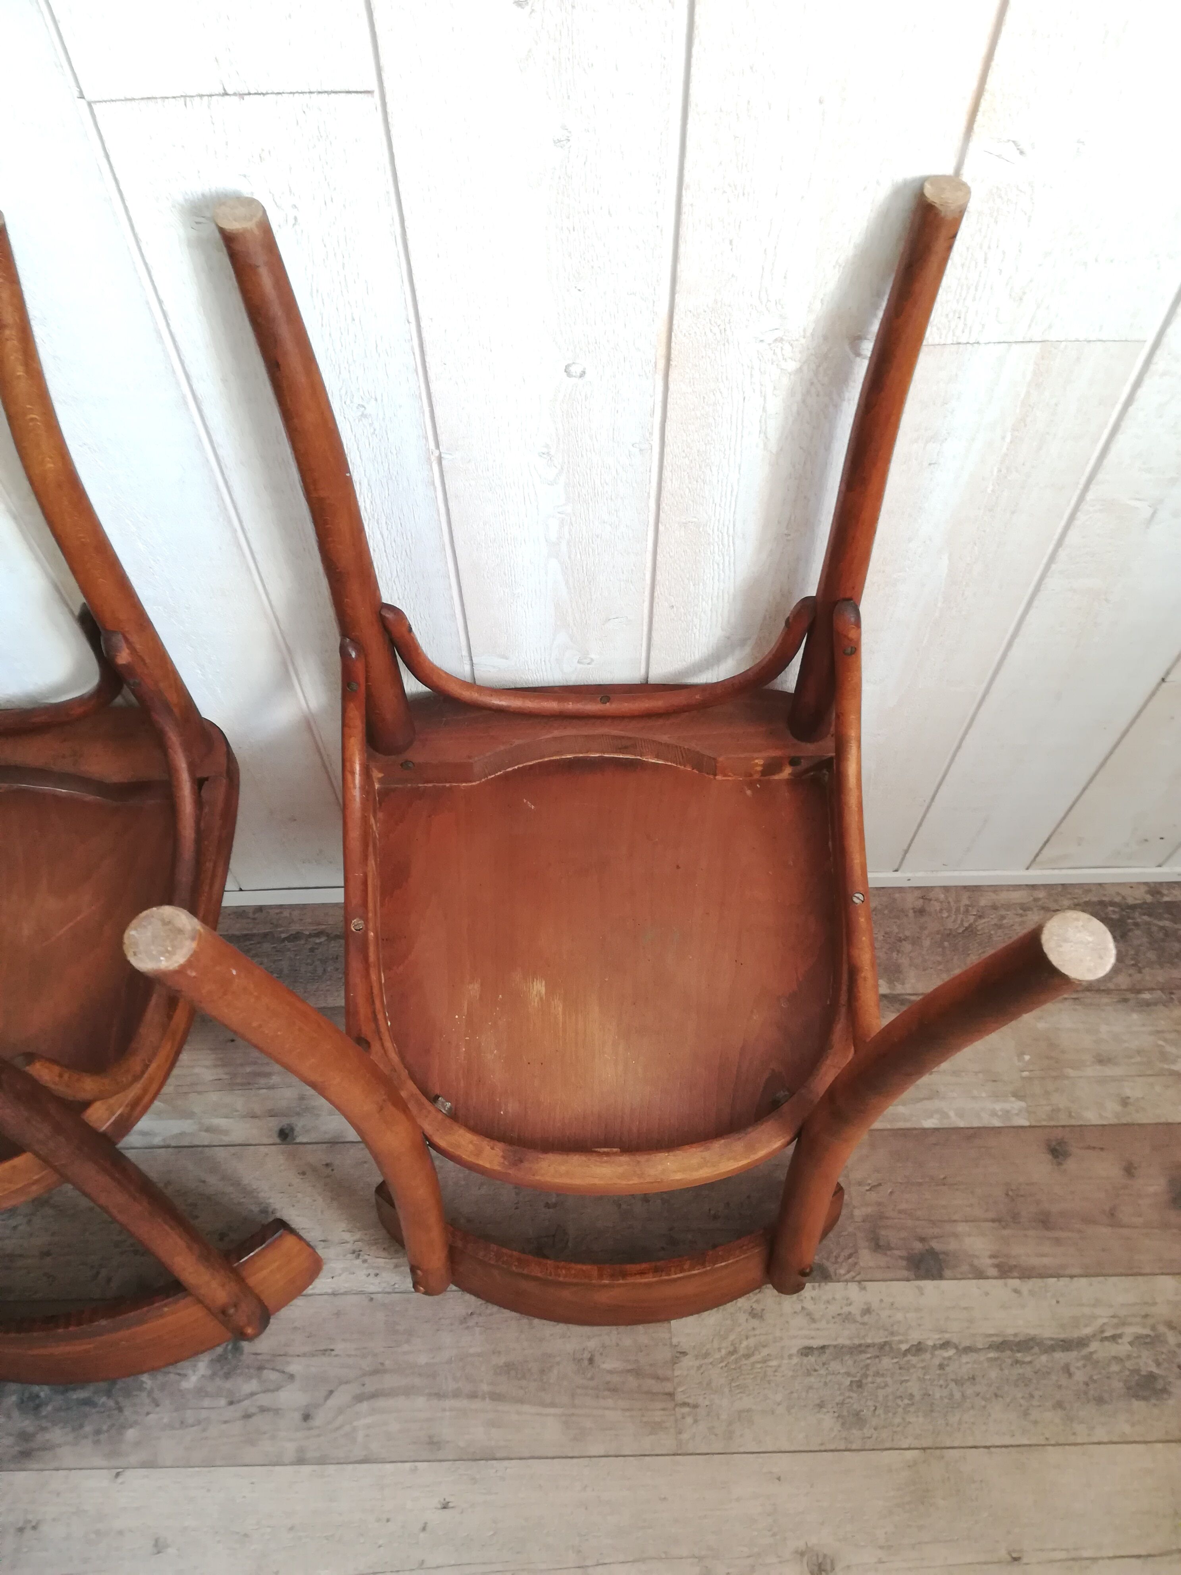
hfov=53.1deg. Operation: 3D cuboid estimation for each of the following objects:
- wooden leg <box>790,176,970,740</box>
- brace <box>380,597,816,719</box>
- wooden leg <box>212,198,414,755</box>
[{"bbox_3d":[0.184,-0.183,0.804,0.036,0.444,0.039,0,54,-2],"label":"wooden leg"},{"bbox_3d":[0.006,-0.100,0.922,0.315,0.143,0.027,-1,60,0],"label":"brace"},{"bbox_3d":[-0.173,-0.175,0.804,0.036,0.444,0.039,-2,54,2],"label":"wooden leg"}]

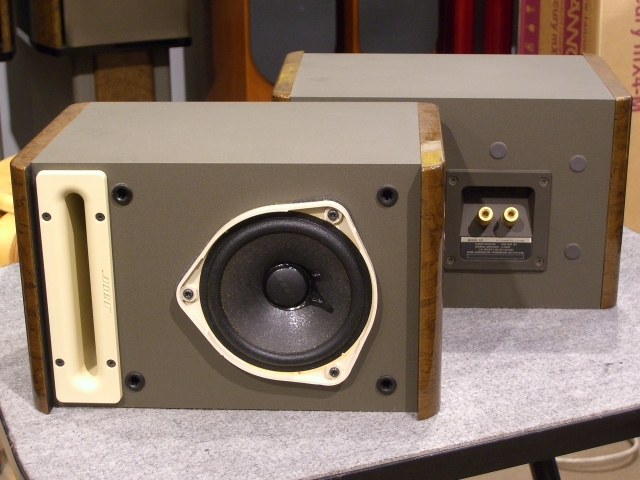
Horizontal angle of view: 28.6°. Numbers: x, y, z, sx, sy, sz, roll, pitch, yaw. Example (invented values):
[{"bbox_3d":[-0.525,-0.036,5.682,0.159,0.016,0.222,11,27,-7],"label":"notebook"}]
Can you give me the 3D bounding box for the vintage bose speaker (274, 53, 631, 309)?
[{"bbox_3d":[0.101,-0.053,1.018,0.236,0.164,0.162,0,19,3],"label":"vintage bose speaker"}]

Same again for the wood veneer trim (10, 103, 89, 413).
[{"bbox_3d":[-0.177,0.006,0.860,0.014,0.164,0.174,0,19,3],"label":"wood veneer trim"}]

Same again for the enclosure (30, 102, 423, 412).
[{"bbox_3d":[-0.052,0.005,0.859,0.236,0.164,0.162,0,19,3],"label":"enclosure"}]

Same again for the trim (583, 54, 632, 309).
[{"bbox_3d":[0.226,-0.054,1.017,0.014,0.164,0.174,0,19,3],"label":"trim"}]

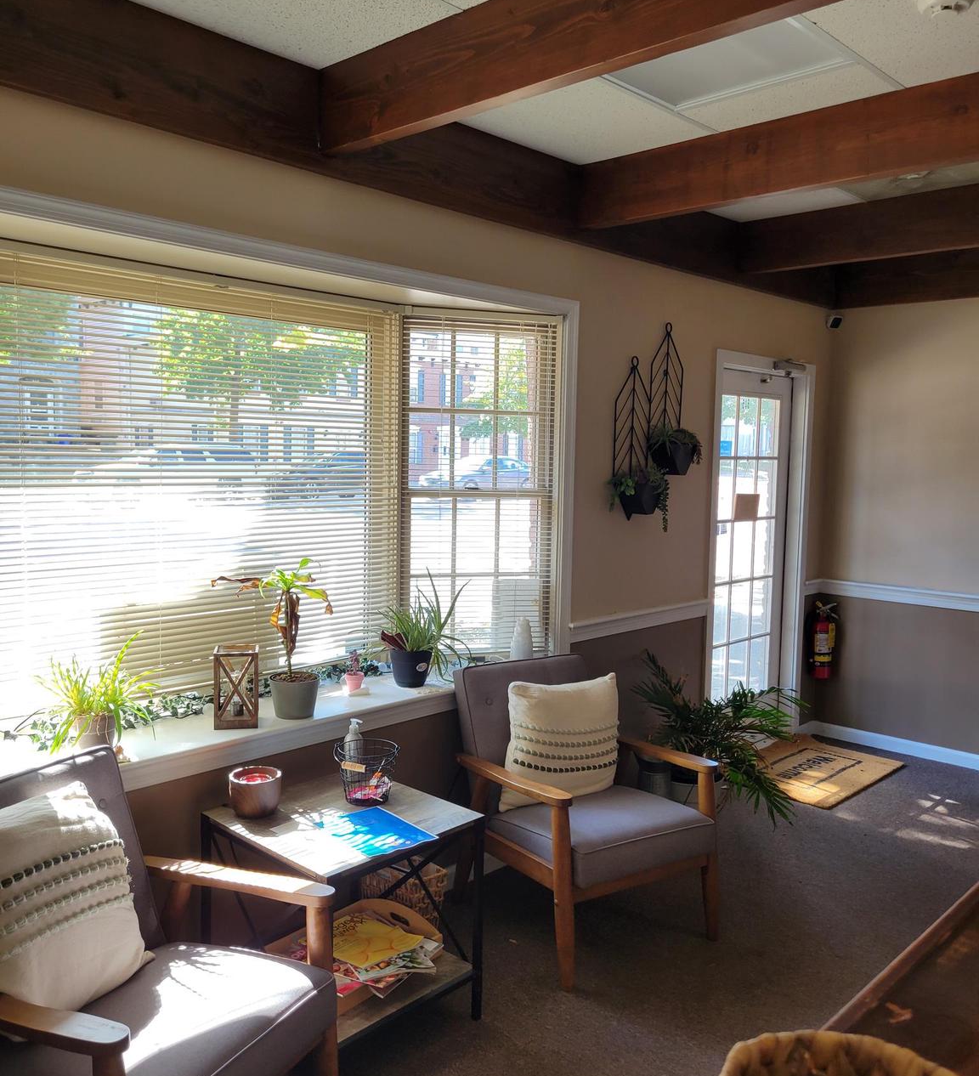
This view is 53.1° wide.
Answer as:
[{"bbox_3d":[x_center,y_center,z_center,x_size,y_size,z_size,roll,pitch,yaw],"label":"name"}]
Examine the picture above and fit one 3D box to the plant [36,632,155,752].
[{"bbox_3d":[-1.067,0.417,2.651,0.280,0.320,0.300,6,7,43],"label":"plant"}]

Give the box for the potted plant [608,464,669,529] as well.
[{"bbox_3d":[0.638,-0.175,4.071,0.160,0.265,0.280,6,7,43],"label":"potted plant"}]

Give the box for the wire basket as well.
[{"bbox_3d":[-0.337,0.667,2.779,0.178,0.155,0.175,1,5,0],"label":"wire basket"}]

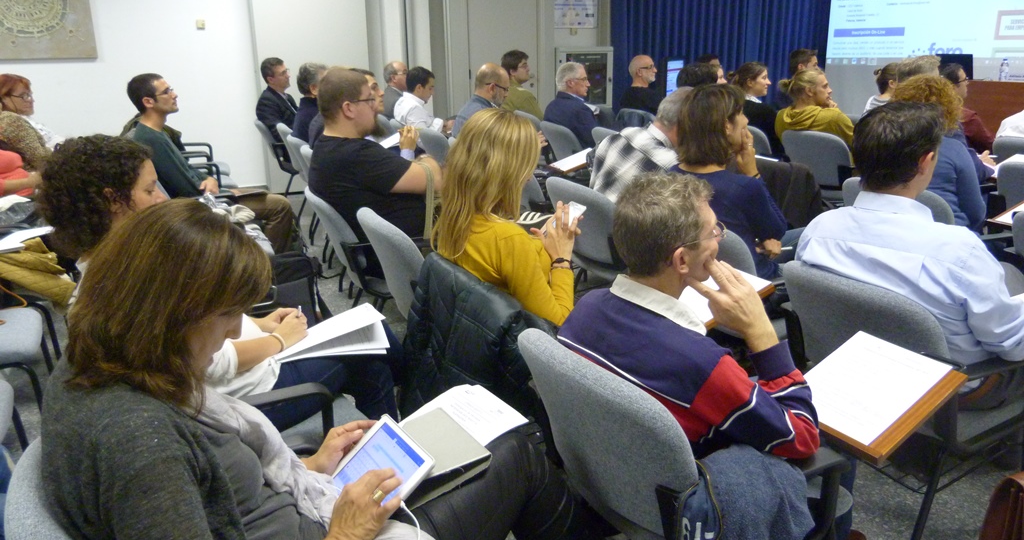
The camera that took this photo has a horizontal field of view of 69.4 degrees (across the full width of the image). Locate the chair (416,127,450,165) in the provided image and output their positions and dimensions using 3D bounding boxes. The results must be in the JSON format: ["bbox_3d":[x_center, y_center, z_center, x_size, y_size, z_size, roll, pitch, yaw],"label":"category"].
[{"bbox_3d":[-0.330,-0.662,5.456,0.580,0.800,0.580,-10,19,-27],"label":"chair"}]

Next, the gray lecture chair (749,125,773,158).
[{"bbox_3d":[1.788,-0.594,5.123,0.580,0.800,0.580,-9,19,-25],"label":"gray lecture chair"}]

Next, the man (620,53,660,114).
[{"bbox_3d":[1.251,-1.173,6.257,0.800,1.260,0.520,-9,19,-24],"label":"man"}]

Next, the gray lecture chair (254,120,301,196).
[{"bbox_3d":[-1.827,-0.840,6.148,0.630,0.840,0.600,-10,19,-28],"label":"gray lecture chair"}]

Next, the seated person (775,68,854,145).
[{"bbox_3d":[2.210,-0.761,5.059,0.820,1.220,0.520,-13,21,-34],"label":"seated person"}]

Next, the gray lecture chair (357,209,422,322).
[{"bbox_3d":[-0.213,0.141,2.830,0.580,0.800,0.580,-9,19,-25],"label":"gray lecture chair"}]

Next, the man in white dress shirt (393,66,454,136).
[{"bbox_3d":[-0.516,-0.974,5.786,0.780,1.210,0.520,-8,19,-23],"label":"man in white dress shirt"}]

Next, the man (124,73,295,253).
[{"bbox_3d":[-1.747,-0.485,4.258,0.880,1.270,0.520,-8,19,-23],"label":"man"}]

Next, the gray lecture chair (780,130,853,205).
[{"bbox_3d":[2.181,-0.566,5.072,0.630,0.840,0.600,-14,21,-36],"label":"gray lecture chair"}]

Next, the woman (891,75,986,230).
[{"bbox_3d":[1.847,-0.198,3.211,0.820,1.240,0.500,-13,21,-34],"label":"woman"}]

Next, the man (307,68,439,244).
[{"bbox_3d":[-0.443,-0.206,3.156,0.840,1.280,0.600,-8,19,-23],"label":"man"}]

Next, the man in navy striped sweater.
[{"bbox_3d":[0.474,0.305,1.759,0.830,1.170,0.580,-12,21,-33],"label":"man in navy striped sweater"}]

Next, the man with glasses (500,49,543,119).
[{"bbox_3d":[0.273,-1.222,6.478,0.840,1.320,0.500,-10,20,-29],"label":"man with glasses"}]

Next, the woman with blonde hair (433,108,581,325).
[{"bbox_3d":[0.202,0.106,2.240,0.800,1.200,0.500,-9,19,-24],"label":"woman with blonde hair"}]

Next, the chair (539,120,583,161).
[{"bbox_3d":[0.582,-0.732,5.639,0.580,0.800,0.580,-9,19,-24],"label":"chair"}]

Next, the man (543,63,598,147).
[{"bbox_3d":[0.637,-0.950,5.695,0.840,1.250,0.520,-10,20,-29],"label":"man"}]

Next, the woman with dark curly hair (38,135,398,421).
[{"bbox_3d":[-0.656,0.265,1.783,0.800,1.190,0.500,-8,18,-22],"label":"woman with dark curly hair"}]

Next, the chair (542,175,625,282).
[{"bbox_3d":[0.526,-0.052,3.479,0.630,0.840,0.600,-12,20,-31],"label":"chair"}]

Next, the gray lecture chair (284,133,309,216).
[{"bbox_3d":[-1.164,-0.533,5.079,0.580,0.800,0.580,-8,19,-23],"label":"gray lecture chair"}]

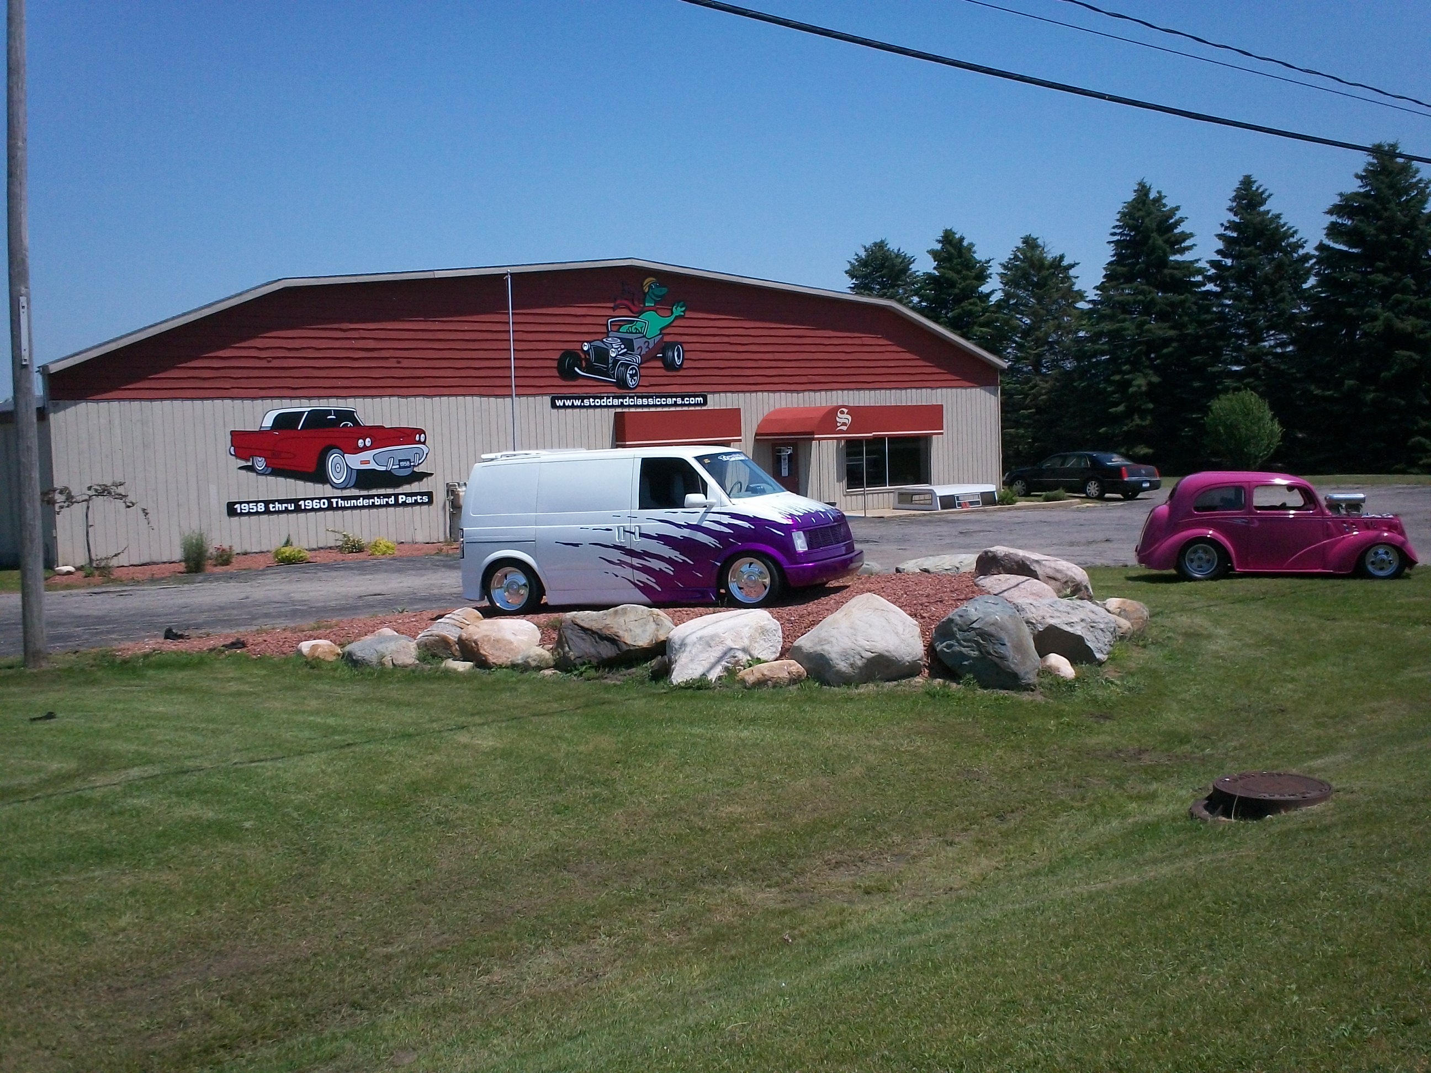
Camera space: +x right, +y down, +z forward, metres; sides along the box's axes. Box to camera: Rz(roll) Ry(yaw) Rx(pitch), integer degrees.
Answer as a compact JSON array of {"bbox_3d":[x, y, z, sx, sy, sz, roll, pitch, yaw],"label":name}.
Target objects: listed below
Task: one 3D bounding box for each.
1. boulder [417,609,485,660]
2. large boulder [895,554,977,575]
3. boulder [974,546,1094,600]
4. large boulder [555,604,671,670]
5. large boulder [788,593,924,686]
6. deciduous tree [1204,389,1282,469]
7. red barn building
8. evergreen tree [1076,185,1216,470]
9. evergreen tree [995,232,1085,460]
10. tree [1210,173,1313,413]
[{"bbox_3d":[-2.445,0.907,14.650,0.680,0.420,0.600,-1,5,0],"label":"boulder"},{"bbox_3d":[2.884,0.424,20.204,1.200,0.360,0.800,-1,4,8],"label":"large boulder"},{"bbox_3d":[3.714,0.430,18.312,1.360,0.600,0.900,-1,4,11],"label":"boulder"},{"bbox_3d":[-1.005,0.947,15.268,1.130,0.580,0.800,-2,4,-4],"label":"large boulder"},{"bbox_3d":[1.263,0.896,14.188,1.200,0.780,0.900,-1,4,5],"label":"large boulder"},{"bbox_3d":[20.054,-3.952,59.625,3.000,3.330,3.000,0,5,19],"label":"deciduous tree"},{"bbox_3d":[-10.539,-4.312,51.743,30.300,7.000,26.000,-5,6,-39],"label":"red barn building"},{"bbox_3d":[17.833,-8.743,65.000,5.900,12.000,5.900,-1,5,0],"label":"evergreen tree"},{"bbox_3d":[14.477,-8.439,71.000,4.800,10.400,4.800,-1,5,0],"label":"evergreen tree"},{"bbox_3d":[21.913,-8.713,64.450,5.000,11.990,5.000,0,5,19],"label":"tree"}]

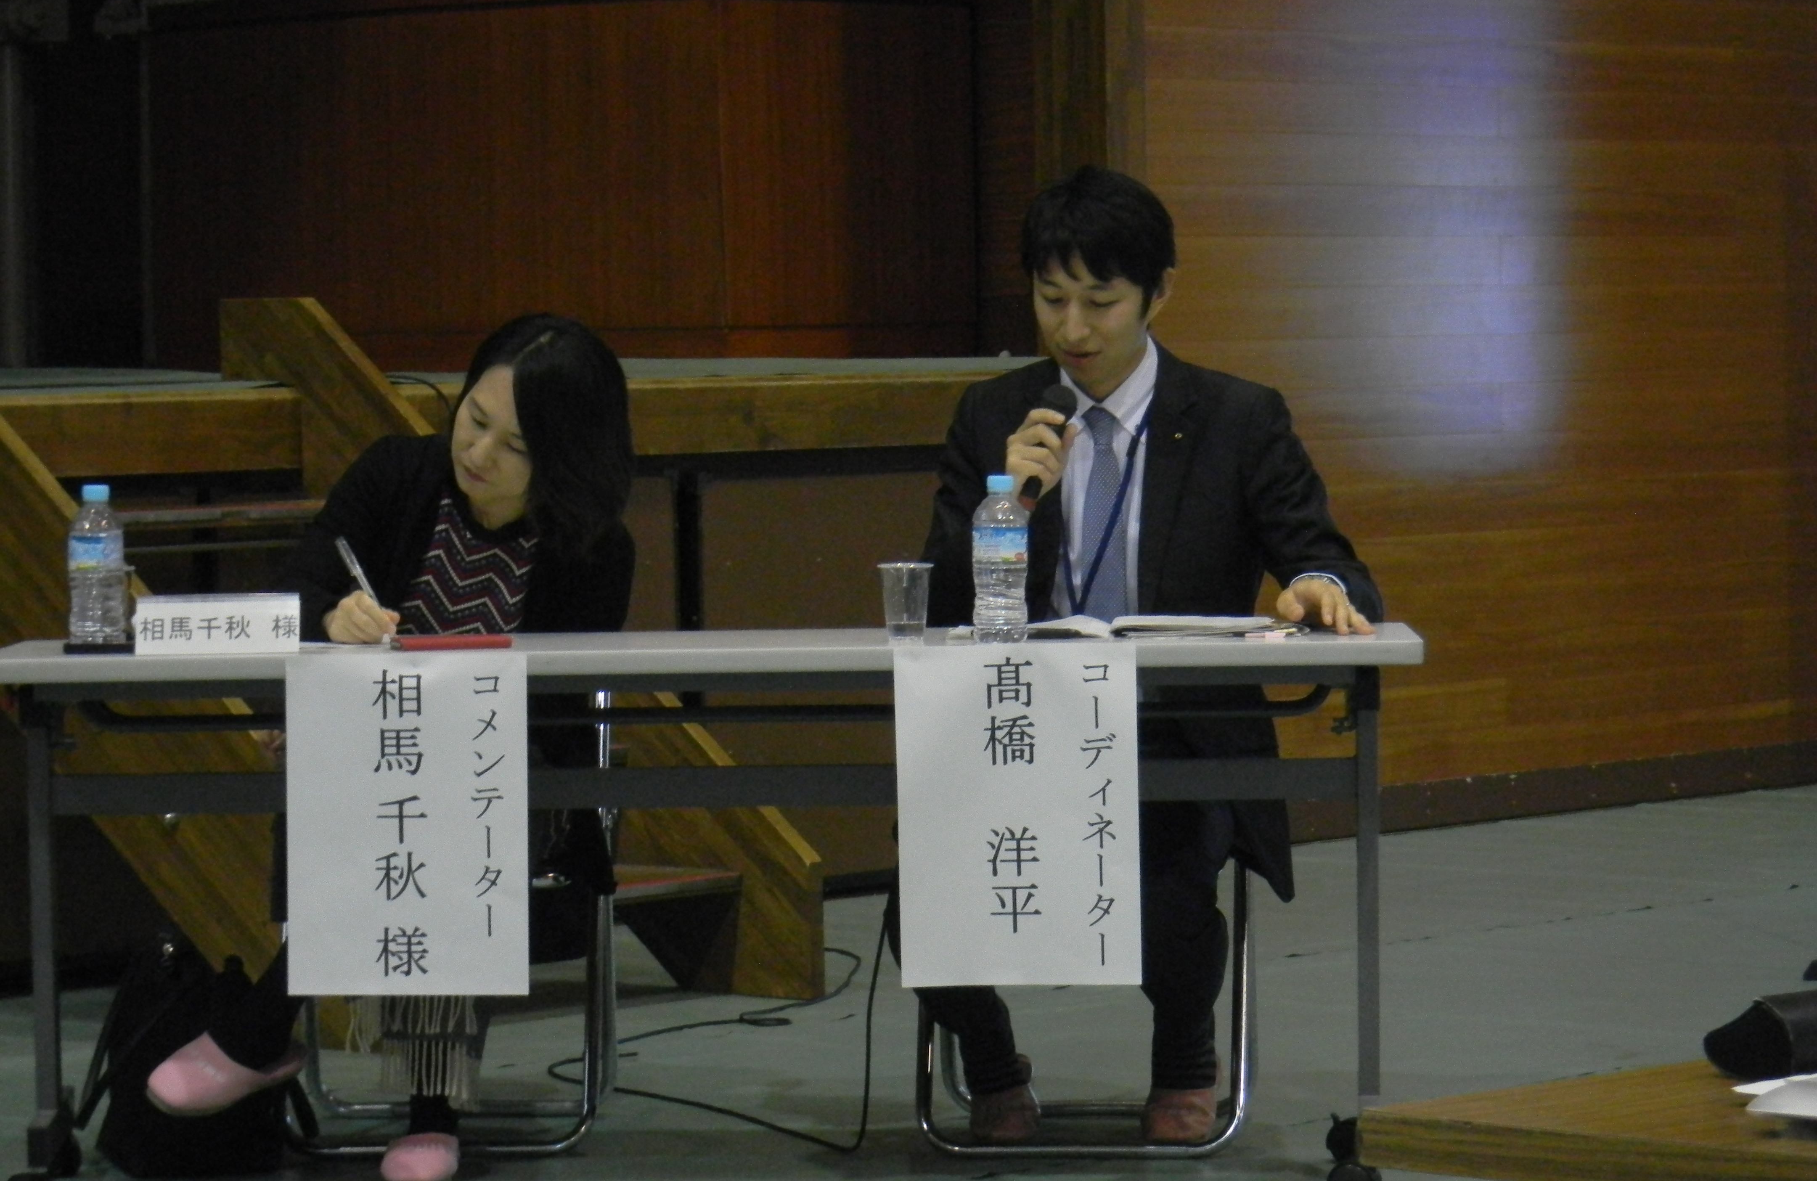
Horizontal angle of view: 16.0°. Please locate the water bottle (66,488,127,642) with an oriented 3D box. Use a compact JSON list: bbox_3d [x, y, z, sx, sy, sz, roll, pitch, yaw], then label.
[{"bbox_3d":[-1.015,-0.029,8.080,0.068,0.208,0.068,-1,2,0],"label":"water bottle"}]

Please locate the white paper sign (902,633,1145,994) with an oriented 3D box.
[{"bbox_3d":[0.136,0.278,7.970,0.297,0.420,0.008,-1,2,0],"label":"white paper sign"}]

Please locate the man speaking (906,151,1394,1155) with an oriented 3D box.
[{"bbox_3d":[0.306,0.083,8.611,0.640,1.310,0.800,0,2,5],"label":"man speaking"}]

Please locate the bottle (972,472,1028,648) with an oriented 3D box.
[{"bbox_3d":[0.116,-0.039,8.100,0.068,0.211,0.068,-1,2,0],"label":"bottle"}]

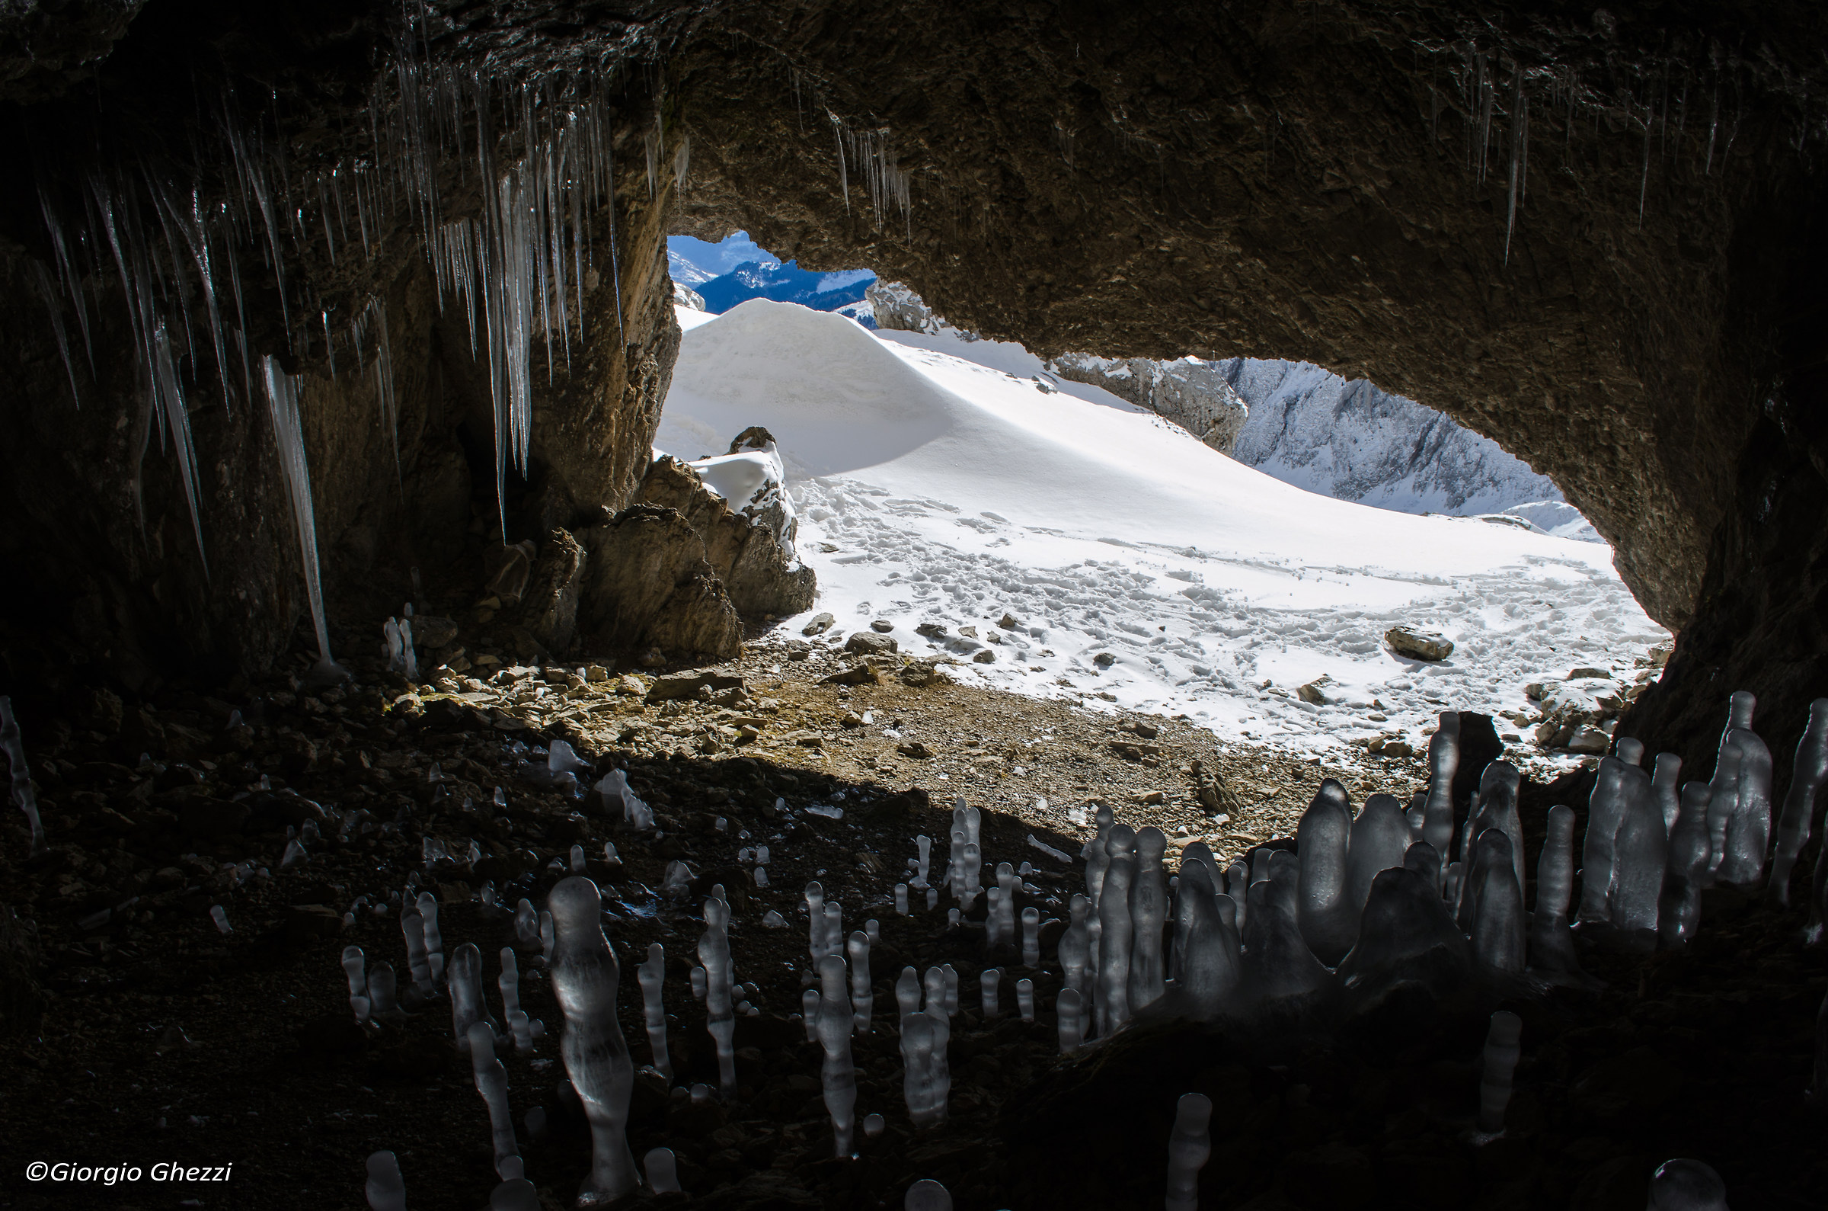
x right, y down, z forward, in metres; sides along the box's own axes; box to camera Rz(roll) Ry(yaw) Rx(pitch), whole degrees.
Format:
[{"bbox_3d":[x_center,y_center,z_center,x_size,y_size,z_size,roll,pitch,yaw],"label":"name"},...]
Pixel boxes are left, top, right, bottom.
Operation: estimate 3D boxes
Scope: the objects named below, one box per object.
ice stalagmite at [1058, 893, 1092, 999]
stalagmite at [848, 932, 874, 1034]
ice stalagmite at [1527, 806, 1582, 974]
[{"bbox_3d":[0.408,0.881,3.458,0.083,0.322,0.083,-2,15,0],"label":"ice stalagmite"},{"bbox_3d":[-0.135,0.943,3.449,0.058,0.266,0.058,-2,14,0],"label":"stalagmite"},{"bbox_3d":[1.852,0.810,3.934,0.146,0.480,0.129,8,18,26],"label":"ice stalagmite"}]

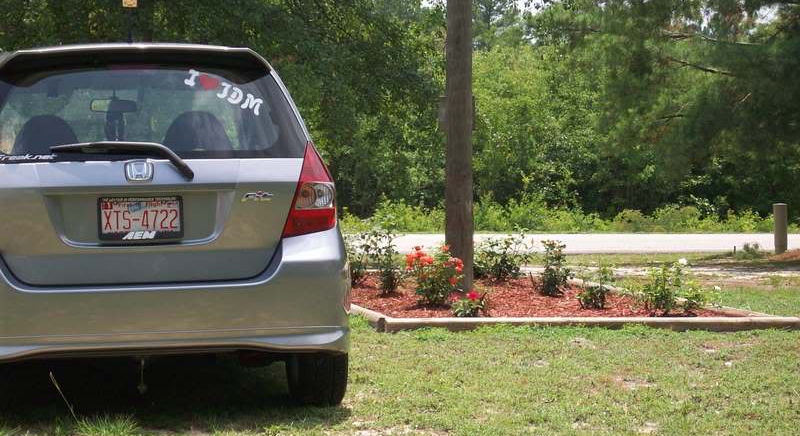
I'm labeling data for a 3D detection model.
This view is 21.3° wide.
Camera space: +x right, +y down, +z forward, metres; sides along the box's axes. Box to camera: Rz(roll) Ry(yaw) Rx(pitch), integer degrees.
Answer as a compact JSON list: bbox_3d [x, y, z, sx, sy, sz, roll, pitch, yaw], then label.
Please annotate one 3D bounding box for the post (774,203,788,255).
[{"bbox_3d":[4.623,0.137,25.800,0.170,0.637,0.170,0,1,0],"label":"post"}]

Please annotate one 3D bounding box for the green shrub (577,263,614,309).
[{"bbox_3d":[1.284,0.446,14.000,0.244,0.306,0.240,0,1,0],"label":"green shrub"}]

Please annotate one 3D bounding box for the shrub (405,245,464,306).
[{"bbox_3d":[0.234,0.391,14.450,0.408,0.421,0.380,0,1,0],"label":"shrub"}]

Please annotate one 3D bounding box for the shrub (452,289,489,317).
[{"bbox_3d":[0.433,0.527,13.150,0.241,0.170,0.230,0,1,0],"label":"shrub"}]

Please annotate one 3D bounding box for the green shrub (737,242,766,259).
[{"bbox_3d":[4.216,0.390,25.500,0.360,0.192,0.330,0,1,0],"label":"green shrub"}]

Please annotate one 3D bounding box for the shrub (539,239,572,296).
[{"bbox_3d":[1.145,0.363,15.600,0.257,0.426,0.240,0,1,0],"label":"shrub"}]

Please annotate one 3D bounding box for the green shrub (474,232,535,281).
[{"bbox_3d":[0.868,0.330,18.000,0.542,0.415,0.460,0,1,0],"label":"green shrub"}]

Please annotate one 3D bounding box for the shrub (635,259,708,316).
[{"bbox_3d":[1.737,0.441,13.600,0.473,0.365,0.420,0,1,0],"label":"shrub"}]

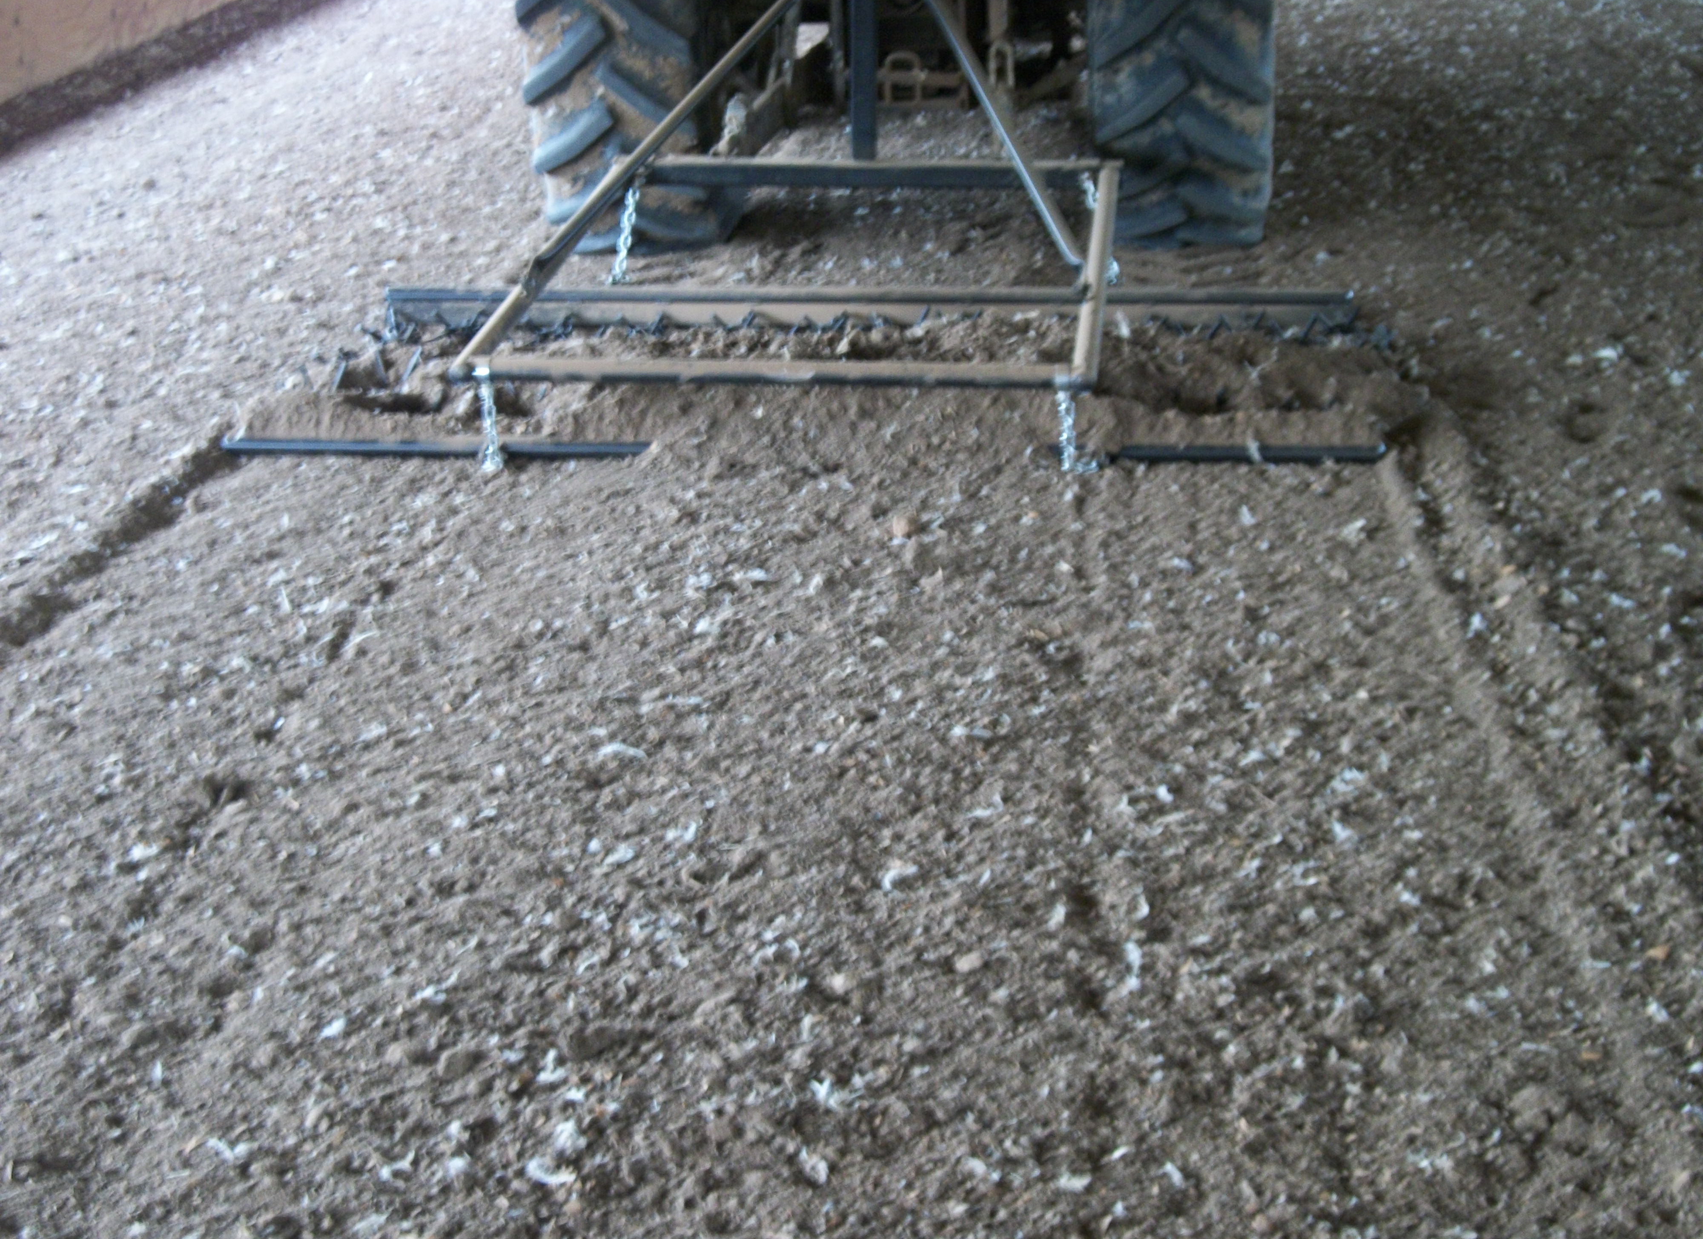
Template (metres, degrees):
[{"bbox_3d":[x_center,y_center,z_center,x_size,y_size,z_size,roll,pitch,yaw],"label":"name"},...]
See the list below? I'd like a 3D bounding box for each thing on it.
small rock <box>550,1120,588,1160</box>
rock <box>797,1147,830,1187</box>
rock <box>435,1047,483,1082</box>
[{"bbox_3d":[-0.254,0.468,2.743,0.035,0.029,0.035,-2,16,-6],"label":"small rock"},{"bbox_3d":[-0.033,0.482,2.688,0.029,0.028,0.031,-1,16,-1],"label":"rock"},{"bbox_3d":[-0.374,0.423,2.904,0.044,0.030,0.040,-3,16,-8],"label":"rock"}]

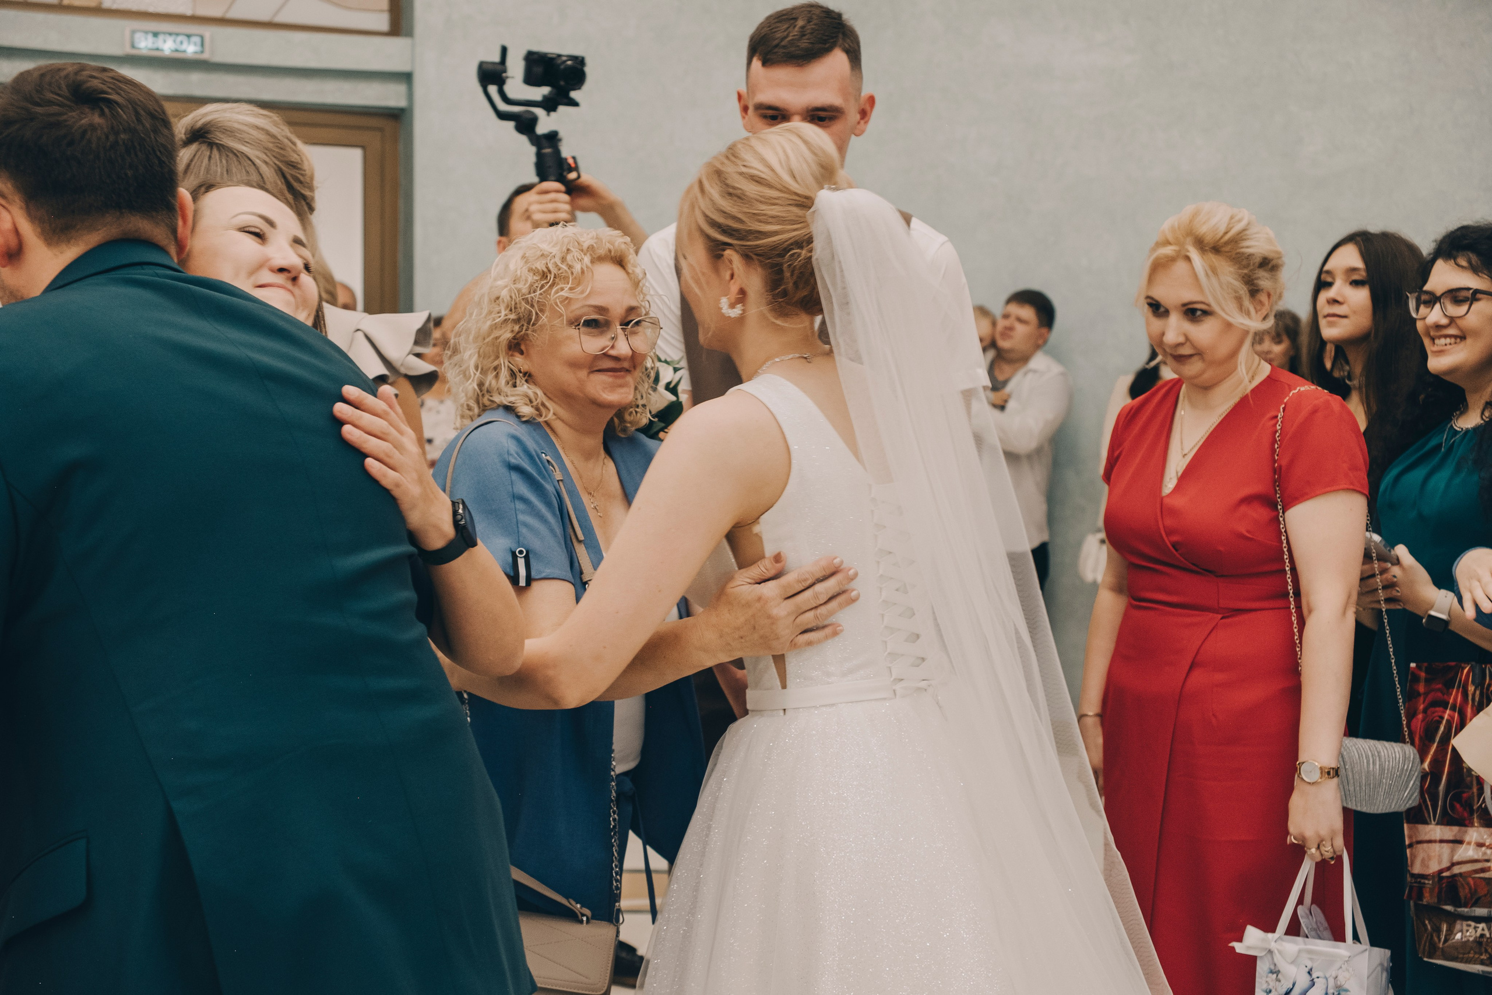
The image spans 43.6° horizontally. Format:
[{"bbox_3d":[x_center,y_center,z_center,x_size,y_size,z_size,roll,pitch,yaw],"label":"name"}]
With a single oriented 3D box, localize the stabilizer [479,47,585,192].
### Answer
[{"bbox_3d":[-0.440,-0.755,3.900,0.220,0.370,0.180,-8,3,-25],"label":"stabilizer"}]

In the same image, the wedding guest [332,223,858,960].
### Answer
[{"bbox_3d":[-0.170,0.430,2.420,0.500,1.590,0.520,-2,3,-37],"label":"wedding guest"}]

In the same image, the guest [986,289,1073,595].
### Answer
[{"bbox_3d":[0.940,0.160,6.600,0.540,1.780,0.420,3,3,45],"label":"guest"}]

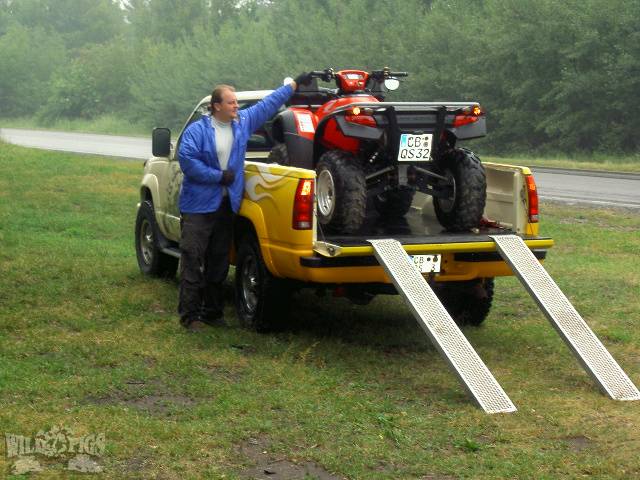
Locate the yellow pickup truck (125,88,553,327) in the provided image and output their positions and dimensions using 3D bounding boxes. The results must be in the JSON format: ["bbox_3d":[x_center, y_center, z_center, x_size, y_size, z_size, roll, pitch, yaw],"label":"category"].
[{"bbox_3d":[-0.068,-0.366,13.150,2.000,1.830,5.490,-2,6,-20],"label":"yellow pickup truck"}]

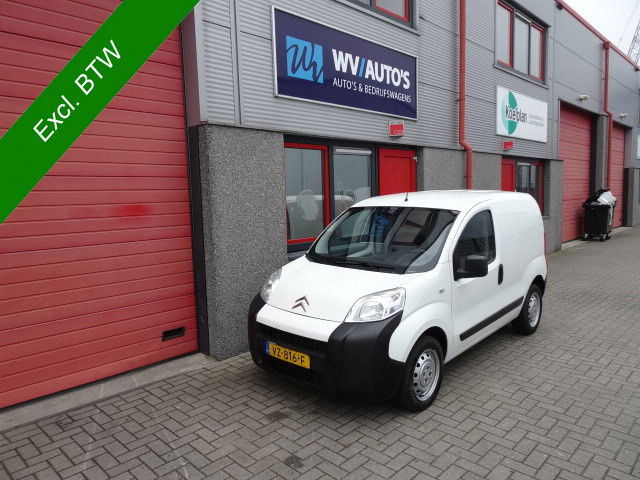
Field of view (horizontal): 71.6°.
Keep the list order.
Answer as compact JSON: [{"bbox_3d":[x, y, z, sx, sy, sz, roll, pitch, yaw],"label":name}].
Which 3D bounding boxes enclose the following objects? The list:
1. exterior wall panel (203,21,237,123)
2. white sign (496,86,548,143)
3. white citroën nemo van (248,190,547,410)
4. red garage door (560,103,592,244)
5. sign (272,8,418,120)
[{"bbox_3d":[-1.046,-1.697,4.615,0.420,1.000,0.080,-7,8,-44],"label":"exterior wall panel"},{"bbox_3d":[4.620,-2.774,10.052,2.920,0.970,0.060,-7,8,-44],"label":"white sign"},{"bbox_3d":[1.023,0.373,4.887,1.740,1.730,3.870,4,8,43],"label":"white citroën nemo van"},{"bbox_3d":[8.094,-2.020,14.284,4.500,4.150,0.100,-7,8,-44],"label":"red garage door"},{"bbox_3d":[0.507,-2.242,6.002,2.900,0.990,0.070,-7,8,-44],"label":"sign"}]

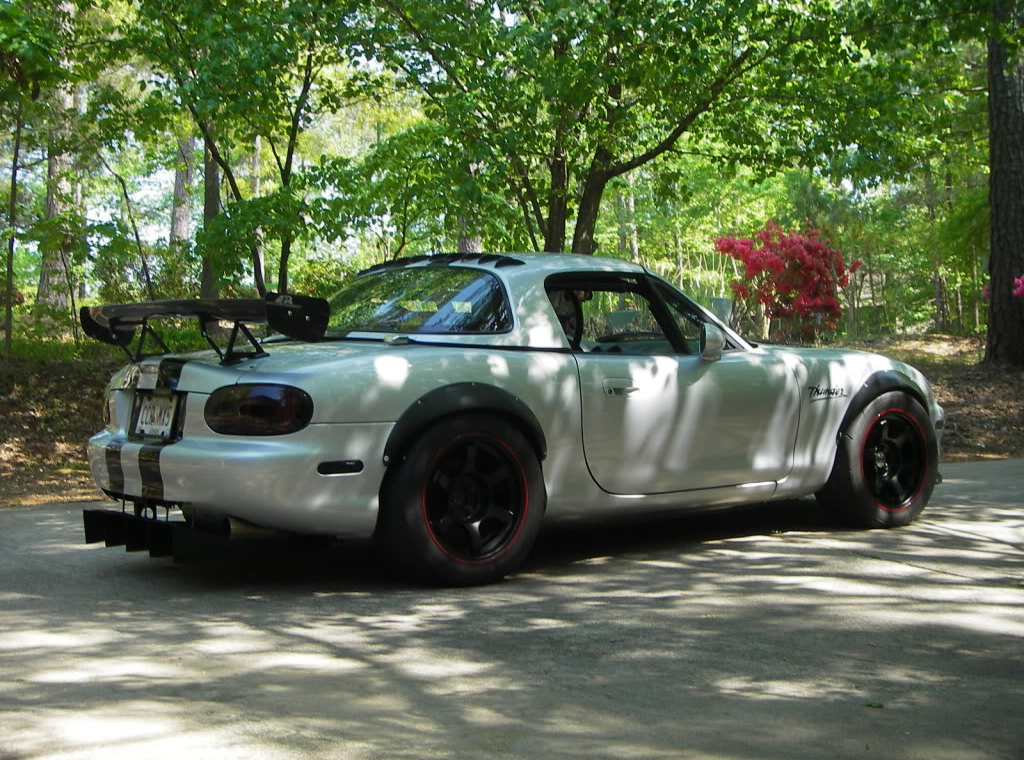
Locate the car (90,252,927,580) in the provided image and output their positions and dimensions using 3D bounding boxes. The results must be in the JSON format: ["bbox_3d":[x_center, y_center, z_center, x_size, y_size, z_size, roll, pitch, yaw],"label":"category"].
[{"bbox_3d":[0.229,0.074,6.194,3.970,1.210,1.710,-2,2,-37],"label":"car"}]

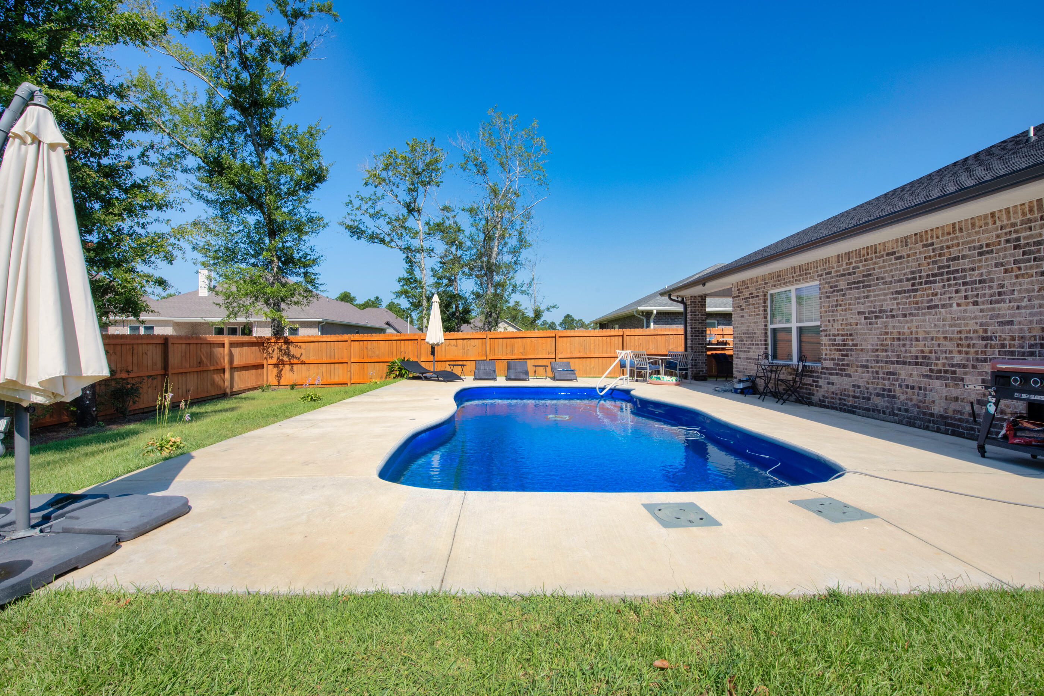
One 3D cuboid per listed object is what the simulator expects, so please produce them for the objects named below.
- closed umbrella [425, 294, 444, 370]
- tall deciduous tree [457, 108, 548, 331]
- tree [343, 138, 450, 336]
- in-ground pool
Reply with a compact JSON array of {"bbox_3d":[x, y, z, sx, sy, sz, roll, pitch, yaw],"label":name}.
[{"bbox_3d":[-2.830,-0.400,15.000,0.600,2.680,0.600,0,1,-1],"label":"closed umbrella"},{"bbox_3d":[-1.070,-6.200,26.000,5.100,14.400,5.000,0,1,-1],"label":"tall deciduous tree"},{"bbox_3d":[-7.450,-5.650,27.000,6.200,13.200,5.600,0,1,-1],"label":"tree"},{"bbox_3d":[0.790,1.774,7.940,4.500,1.450,8.700,0,1,-1],"label":"in-ground pool"}]

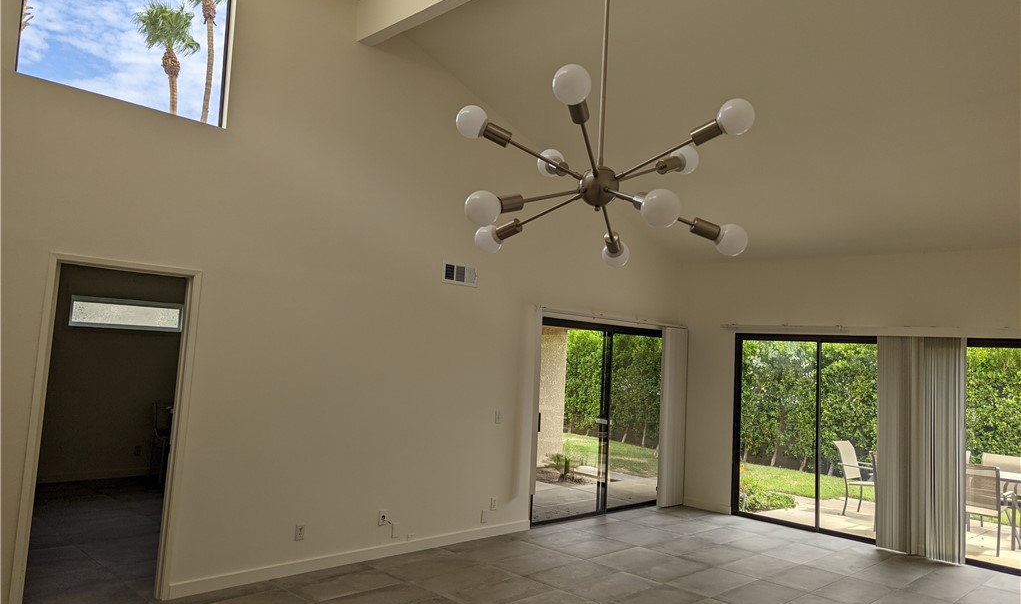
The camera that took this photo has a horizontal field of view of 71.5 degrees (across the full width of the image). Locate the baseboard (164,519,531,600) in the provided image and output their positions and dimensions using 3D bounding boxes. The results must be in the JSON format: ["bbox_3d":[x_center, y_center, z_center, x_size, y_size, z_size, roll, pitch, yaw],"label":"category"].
[{"bbox_3d":[-0.959,1.967,5.576,0.016,0.085,3.313,-1,-6,45],"label":"baseboard"}]

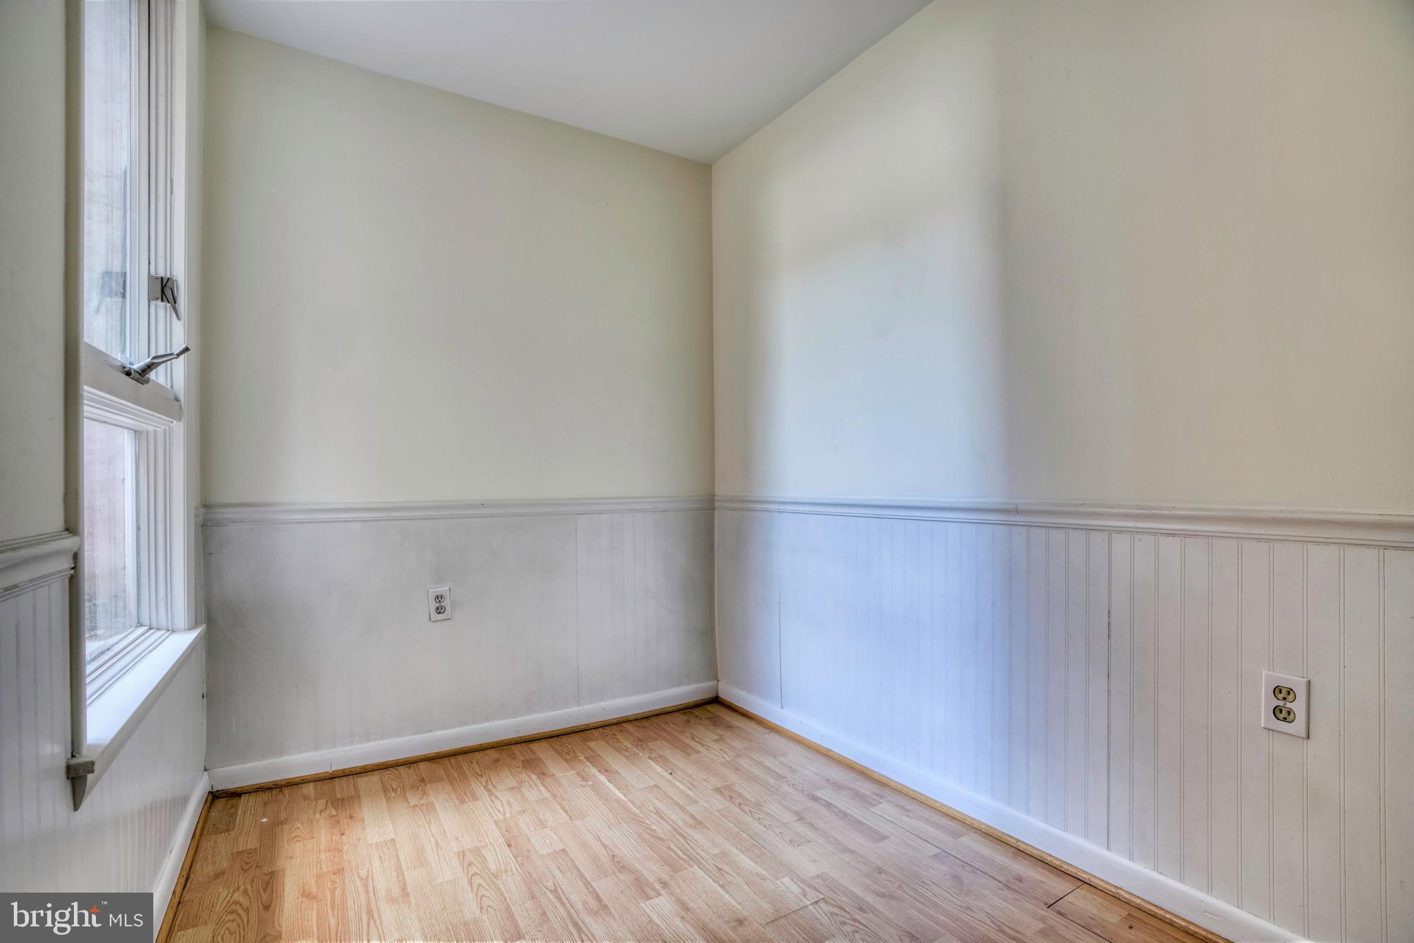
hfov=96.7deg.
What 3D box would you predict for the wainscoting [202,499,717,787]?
[{"bbox_3d":[-0.758,0.556,2.389,1.831,0.894,0.050,0,-1,-28],"label":"wainscoting"}]

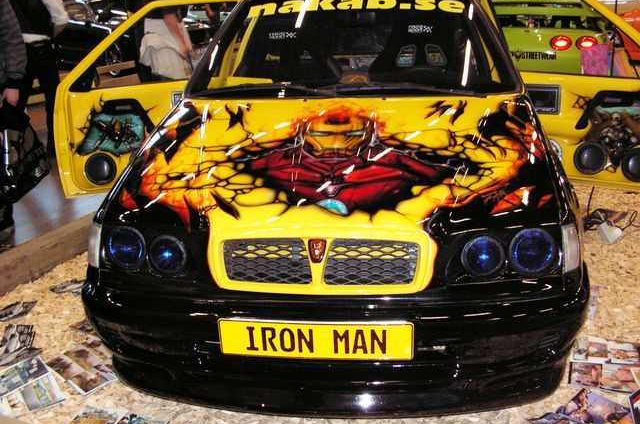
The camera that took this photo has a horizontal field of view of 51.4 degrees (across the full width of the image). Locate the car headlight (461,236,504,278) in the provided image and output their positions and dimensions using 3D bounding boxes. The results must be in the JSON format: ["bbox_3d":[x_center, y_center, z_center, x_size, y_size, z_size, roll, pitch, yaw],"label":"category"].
[{"bbox_3d":[0.438,0.125,1.786,0.122,0.125,0.075,0,18,8],"label":"car headlight"}]

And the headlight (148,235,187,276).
[{"bbox_3d":[-0.429,0.125,1.901,0.122,0.125,0.075,0,18,8],"label":"headlight"}]

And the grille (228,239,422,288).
[{"bbox_3d":[-0.007,0.133,1.795,0.530,0.115,0.080,0,18,8],"label":"grille"}]

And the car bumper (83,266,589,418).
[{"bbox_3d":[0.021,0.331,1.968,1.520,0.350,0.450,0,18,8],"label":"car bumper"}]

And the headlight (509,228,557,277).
[{"bbox_3d":[0.571,0.110,1.795,0.138,0.140,0.080,0,18,8],"label":"headlight"}]

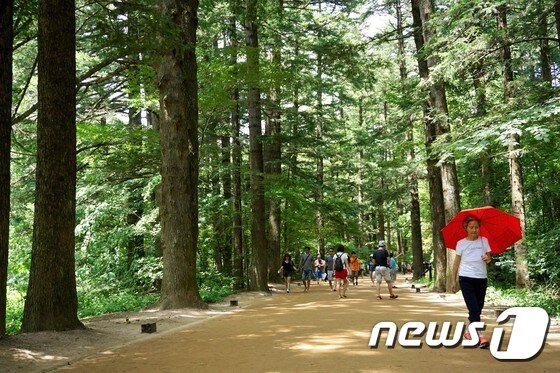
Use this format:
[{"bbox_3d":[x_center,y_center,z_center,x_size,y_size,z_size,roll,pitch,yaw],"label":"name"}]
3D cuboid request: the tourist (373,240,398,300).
[{"bbox_3d":[3.121,2.471,17.119,0.650,1.723,0.480,-3,-8,12],"label":"tourist"}]

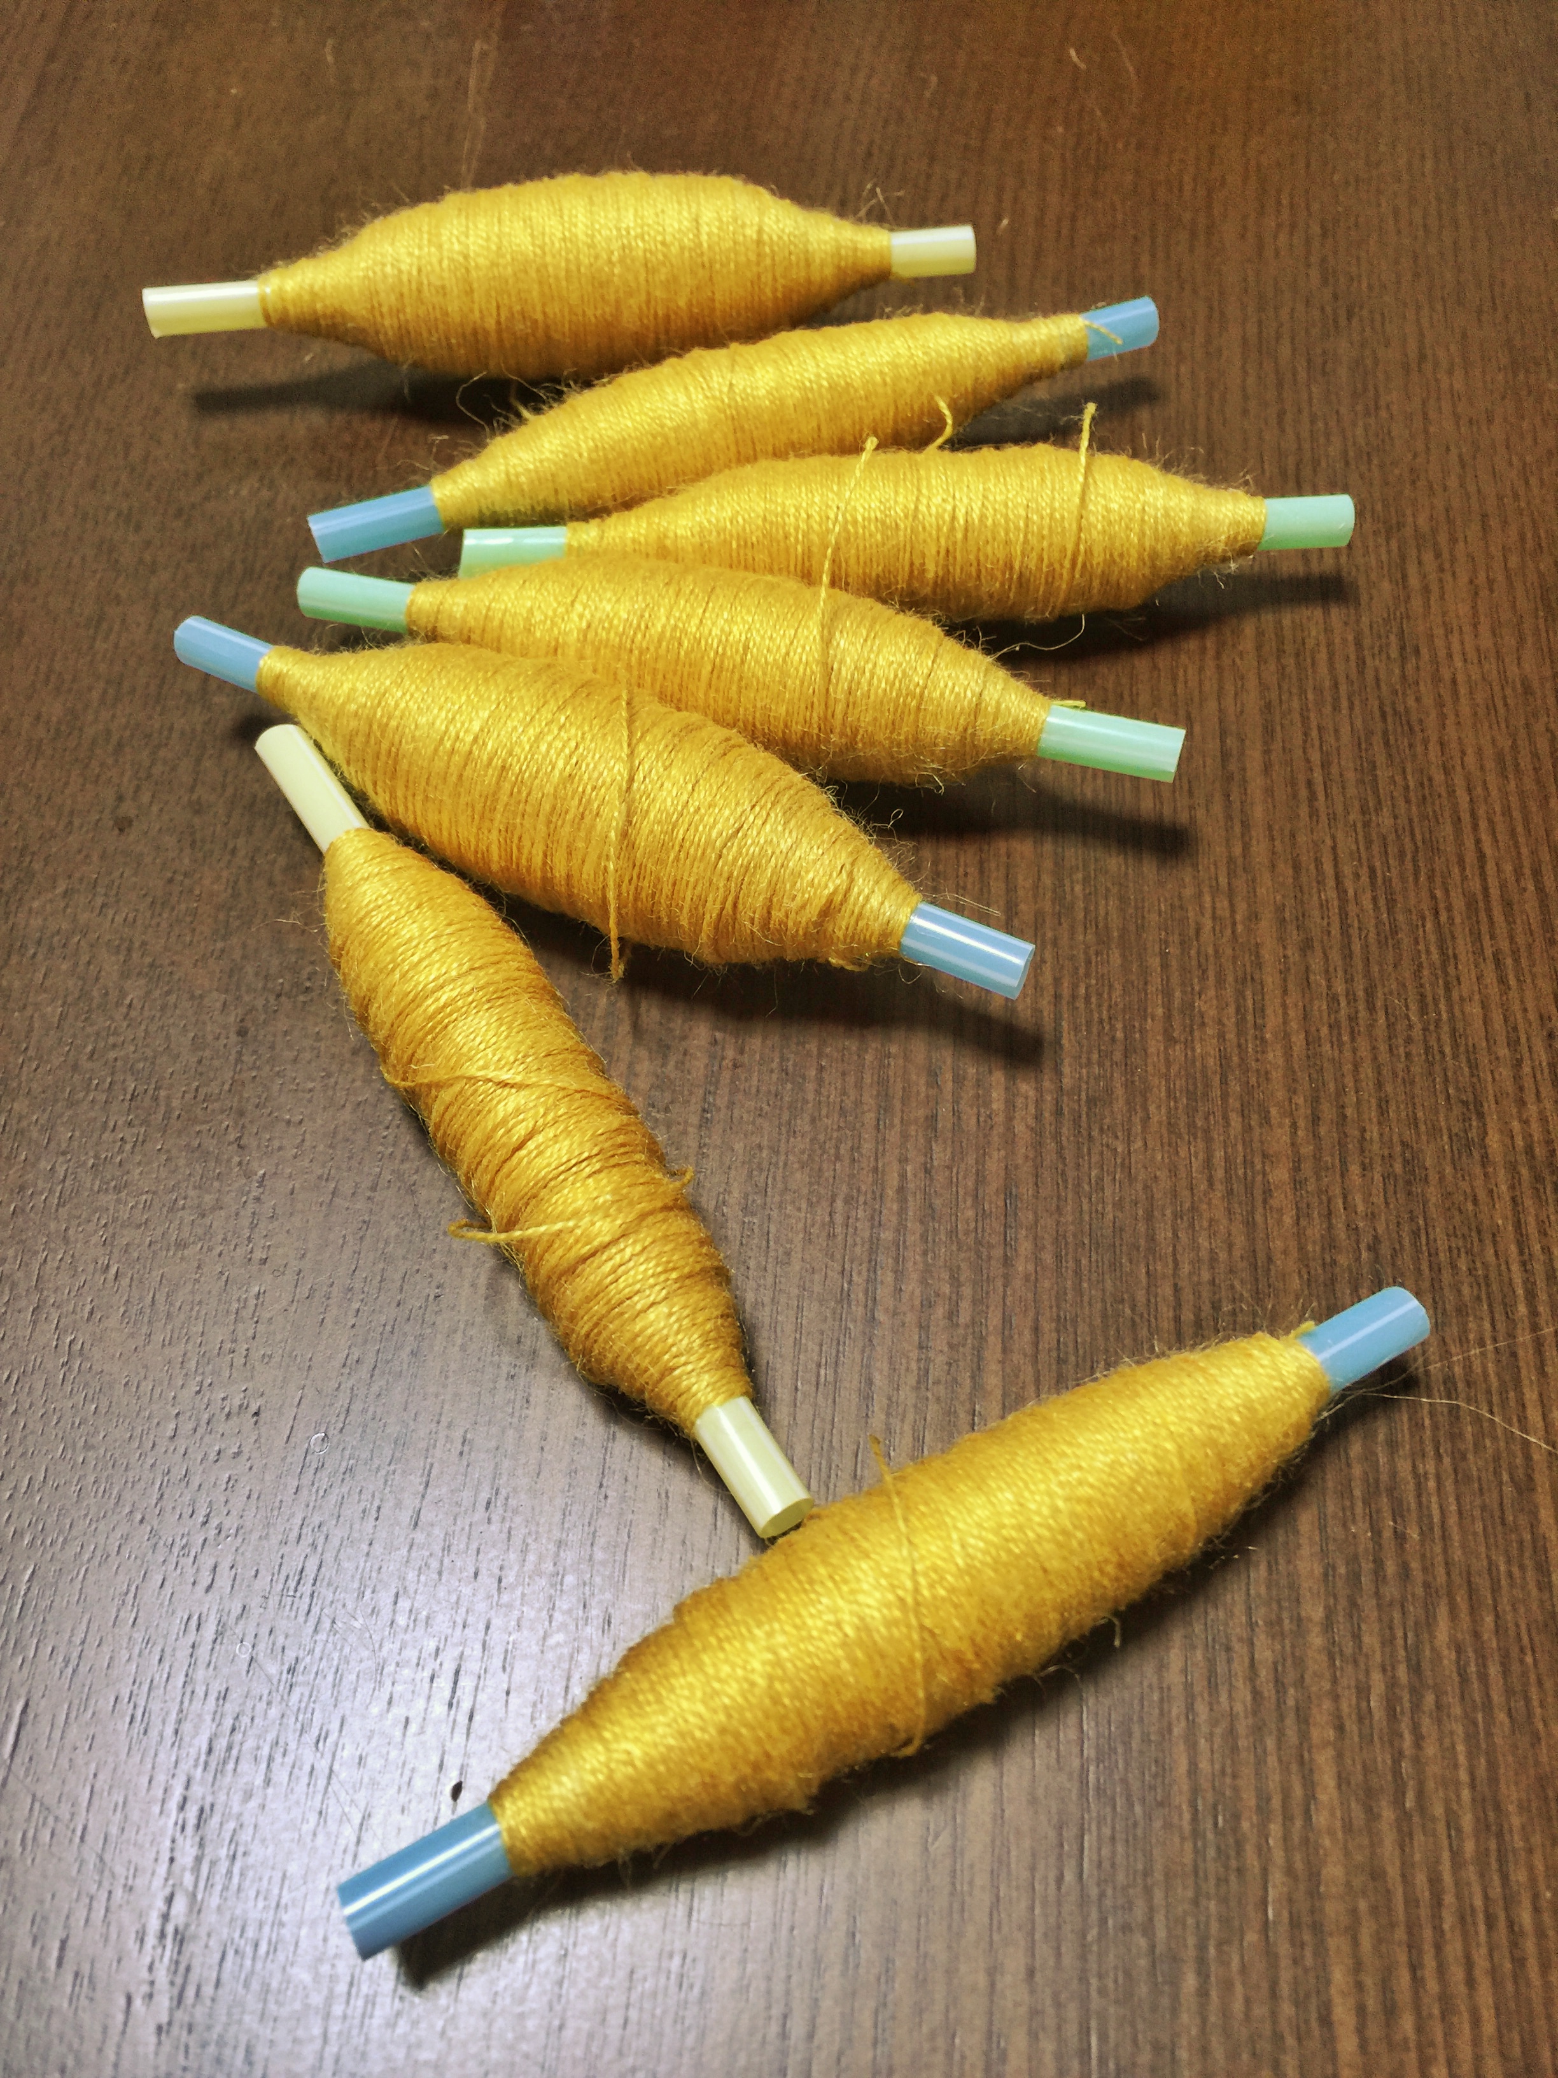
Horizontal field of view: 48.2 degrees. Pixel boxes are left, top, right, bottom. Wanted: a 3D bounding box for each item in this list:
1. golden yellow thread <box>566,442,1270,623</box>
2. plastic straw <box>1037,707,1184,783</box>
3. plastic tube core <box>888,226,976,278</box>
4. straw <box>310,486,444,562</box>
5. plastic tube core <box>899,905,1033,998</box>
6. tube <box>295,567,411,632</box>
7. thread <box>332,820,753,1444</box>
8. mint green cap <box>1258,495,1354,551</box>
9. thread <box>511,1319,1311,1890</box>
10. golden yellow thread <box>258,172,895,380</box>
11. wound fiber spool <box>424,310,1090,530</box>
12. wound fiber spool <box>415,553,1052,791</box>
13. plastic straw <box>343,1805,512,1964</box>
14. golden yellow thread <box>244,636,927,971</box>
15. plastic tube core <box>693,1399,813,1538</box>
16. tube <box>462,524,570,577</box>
[{"bbox_3d":[0.016,-0.062,0.214,0.085,0.020,0.020,-2,63,2],"label":"golden yellow thread"},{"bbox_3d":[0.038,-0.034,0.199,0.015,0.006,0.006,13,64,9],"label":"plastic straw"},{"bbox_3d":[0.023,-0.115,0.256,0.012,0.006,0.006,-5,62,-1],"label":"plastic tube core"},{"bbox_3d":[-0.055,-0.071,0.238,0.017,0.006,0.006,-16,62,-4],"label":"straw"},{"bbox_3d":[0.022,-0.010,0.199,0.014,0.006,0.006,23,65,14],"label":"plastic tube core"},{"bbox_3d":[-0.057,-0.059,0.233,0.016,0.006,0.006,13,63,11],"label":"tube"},{"bbox_3d":[-0.027,0.007,0.183,0.020,0.020,0.079,-31,66,-13],"label":"thread"},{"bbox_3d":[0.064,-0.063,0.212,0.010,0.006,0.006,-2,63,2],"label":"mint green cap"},{"bbox_3d":[0.015,0.053,0.168,0.091,0.021,0.021,-26,64,-12],"label":"thread"},{"bbox_3d":[-0.027,-0.103,0.236,0.085,0.023,0.023,-4,63,0],"label":"golden yellow thread"},{"bbox_3d":[-0.002,-0.086,0.243,0.094,0.020,0.020,-16,62,-4],"label":"wound fiber spool"},{"bbox_3d":[-0.007,-0.044,0.206,0.078,0.022,0.022,13,64,9],"label":"wound fiber spool"},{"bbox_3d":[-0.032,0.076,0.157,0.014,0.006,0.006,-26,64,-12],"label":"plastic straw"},{"bbox_3d":[-0.025,-0.030,0.212,0.091,0.028,0.028,23,65,14],"label":"golden yellow thread"},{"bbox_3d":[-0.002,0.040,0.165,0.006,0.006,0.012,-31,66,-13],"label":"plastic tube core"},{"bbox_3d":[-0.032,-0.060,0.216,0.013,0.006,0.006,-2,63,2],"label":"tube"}]

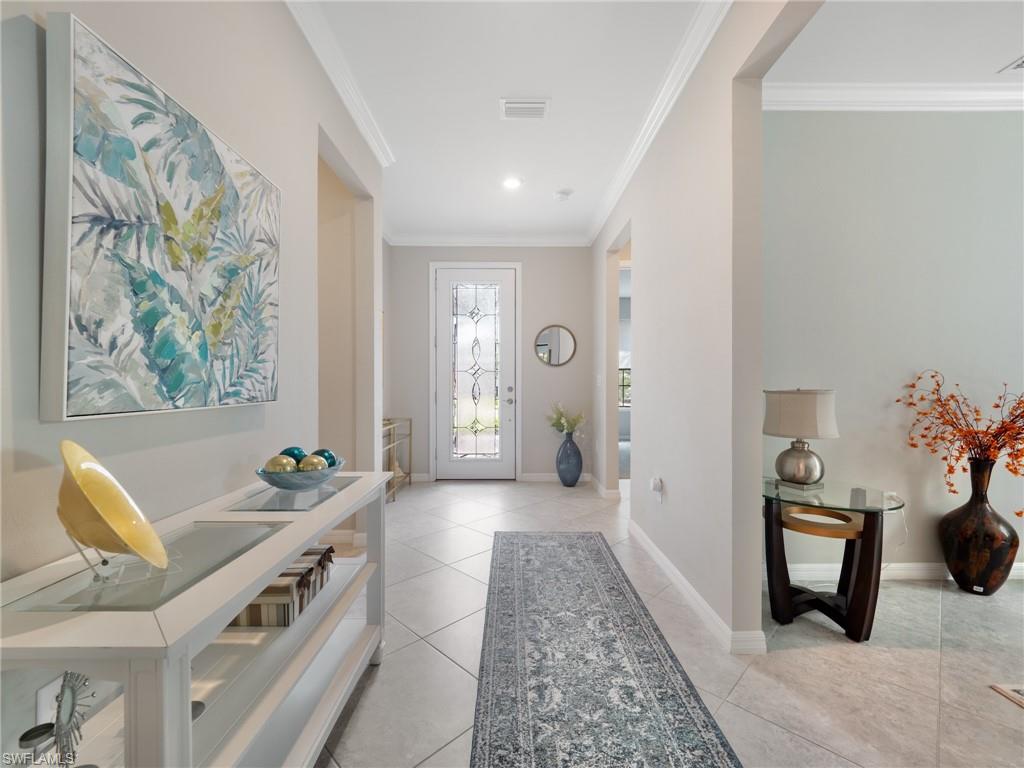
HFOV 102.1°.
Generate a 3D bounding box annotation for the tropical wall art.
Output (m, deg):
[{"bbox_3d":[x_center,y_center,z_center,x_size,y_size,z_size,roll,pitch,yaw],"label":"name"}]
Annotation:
[{"bbox_3d":[-0.917,-0.335,1.212,0.050,0.815,0.775,1,0,0],"label":"tropical wall art"}]

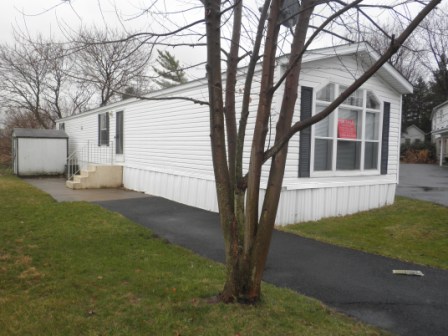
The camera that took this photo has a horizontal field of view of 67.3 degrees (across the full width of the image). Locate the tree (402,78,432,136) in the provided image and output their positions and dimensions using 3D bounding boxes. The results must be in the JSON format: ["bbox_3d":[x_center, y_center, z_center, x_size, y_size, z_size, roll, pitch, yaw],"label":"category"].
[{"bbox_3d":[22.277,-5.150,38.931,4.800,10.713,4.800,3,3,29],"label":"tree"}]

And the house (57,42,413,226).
[{"bbox_3d":[-3.273,-1.353,15.461,4.752,3.750,20.769,-1,4,-36],"label":"house"}]

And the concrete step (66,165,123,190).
[{"bbox_3d":[-4.776,0.313,12.403,1.703,0.791,1.161,-1,4,-36],"label":"concrete step"}]

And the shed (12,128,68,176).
[{"bbox_3d":[-9.511,-0.788,17.399,2.193,2.352,2.451,-1,4,-36],"label":"shed"}]

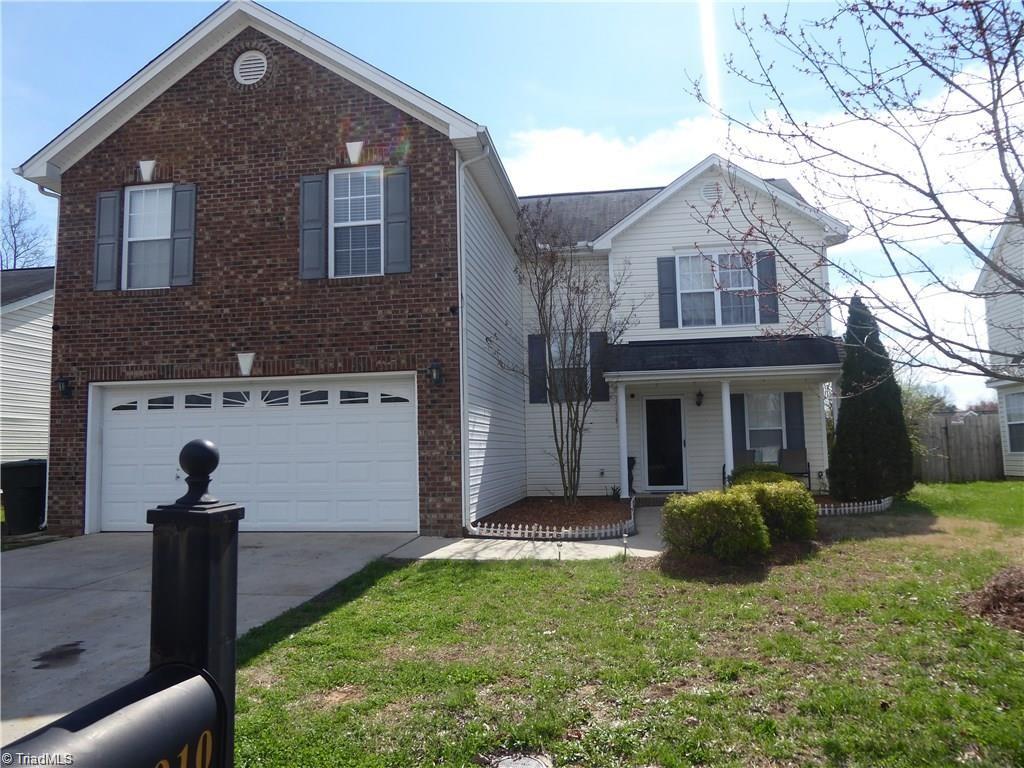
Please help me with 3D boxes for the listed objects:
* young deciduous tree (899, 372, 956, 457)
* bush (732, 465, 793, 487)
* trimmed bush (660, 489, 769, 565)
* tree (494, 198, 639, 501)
[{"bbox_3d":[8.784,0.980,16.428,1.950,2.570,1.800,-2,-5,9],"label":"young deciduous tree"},{"bbox_3d":[3.839,1.633,11.299,1.080,0.790,1.100,-2,-5,9],"label":"bush"},{"bbox_3d":[2.279,1.514,8.225,1.170,0.760,1.150,-2,-5,9],"label":"trimmed bush"},{"bbox_3d":[1.285,-0.626,14.226,2.600,5.770,2.700,-2,-5,9],"label":"tree"}]

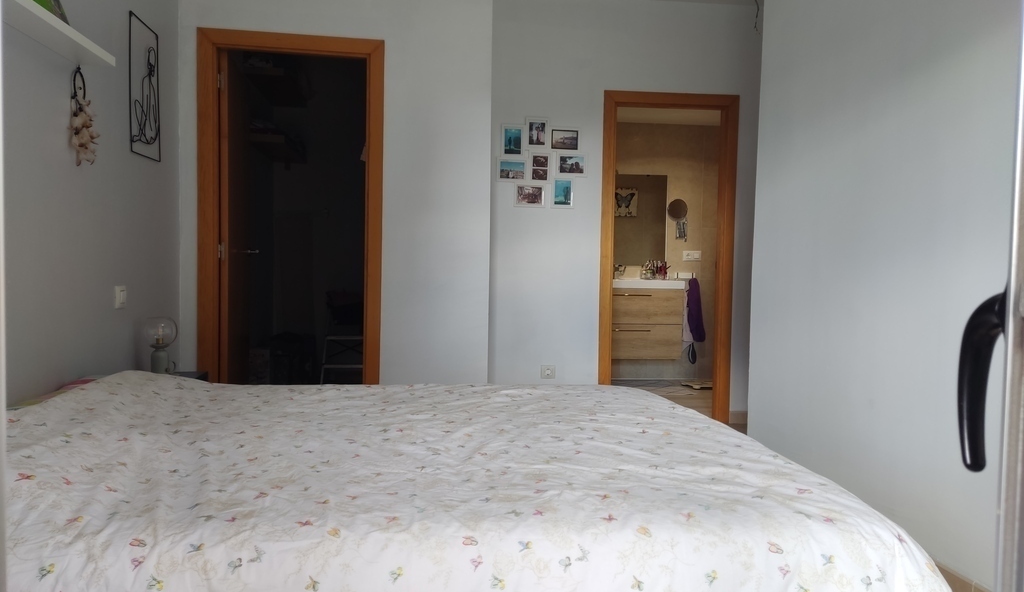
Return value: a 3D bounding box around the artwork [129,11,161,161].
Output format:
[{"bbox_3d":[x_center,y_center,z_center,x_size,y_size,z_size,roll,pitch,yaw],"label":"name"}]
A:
[{"bbox_3d":[-1.480,-0.834,2.994,0.020,0.536,0.338,1,3,-8],"label":"artwork"}]

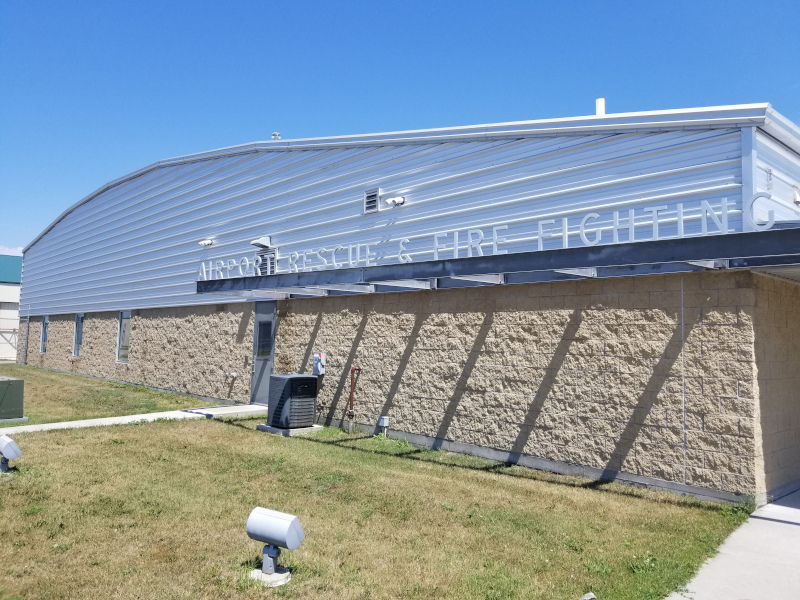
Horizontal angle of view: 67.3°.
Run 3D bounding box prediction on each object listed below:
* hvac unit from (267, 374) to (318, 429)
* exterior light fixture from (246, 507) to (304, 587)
[{"bbox_3d":[-2.012,1.873,11.280,0.680,0.930,0.680,-2,-5,40],"label":"hvac unit"},{"bbox_3d":[-0.920,1.796,4.396,0.390,0.490,0.290,-2,-5,35],"label":"exterior light fixture"}]

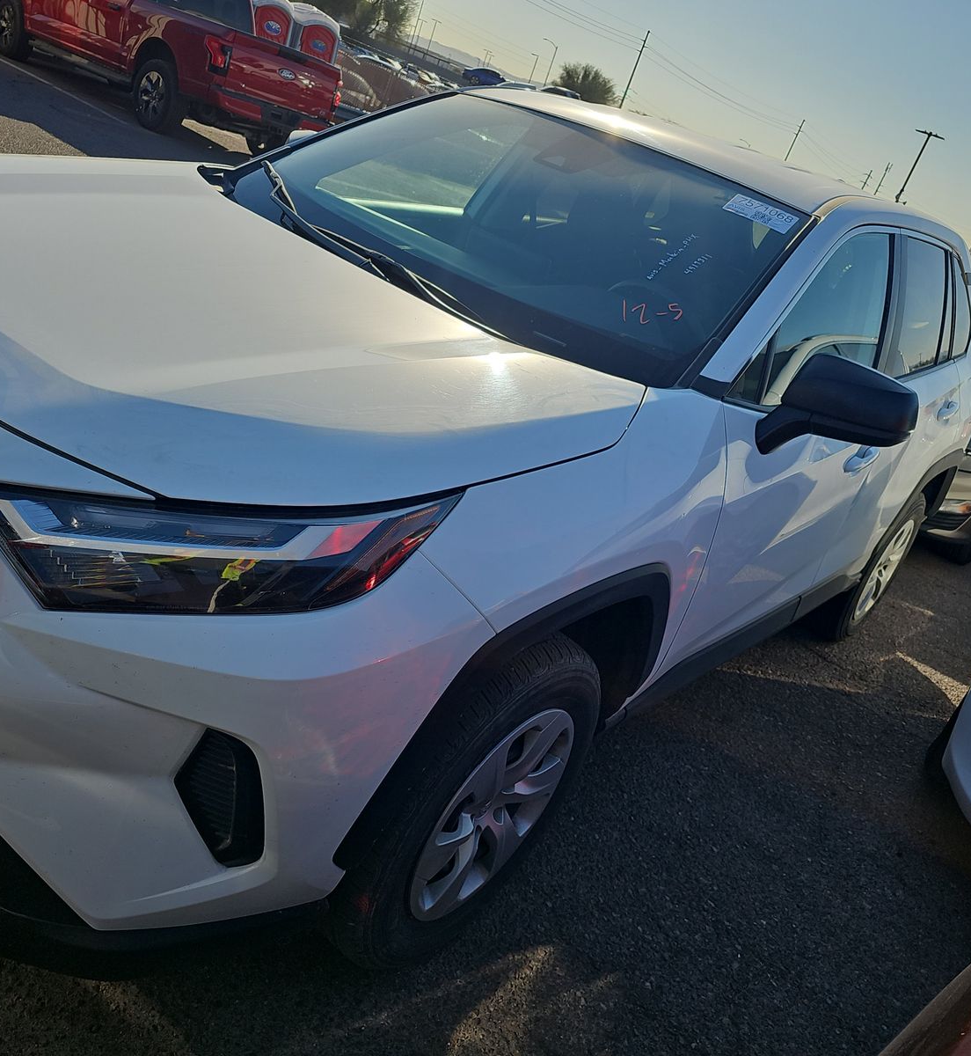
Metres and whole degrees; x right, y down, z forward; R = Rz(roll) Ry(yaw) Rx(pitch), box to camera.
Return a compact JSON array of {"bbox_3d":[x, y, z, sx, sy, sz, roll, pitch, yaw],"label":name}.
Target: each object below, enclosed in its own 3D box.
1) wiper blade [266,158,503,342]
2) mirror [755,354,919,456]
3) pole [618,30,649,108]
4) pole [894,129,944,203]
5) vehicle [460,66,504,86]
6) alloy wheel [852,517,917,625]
[{"bbox_3d":[-0.284,-0.661,2.135,0.150,0.100,1.060,-5,37,-45],"label":"wiper blade"},{"bbox_3d":[0.719,-0.231,1.895,0.235,0.215,0.230,33,26,29],"label":"mirror"},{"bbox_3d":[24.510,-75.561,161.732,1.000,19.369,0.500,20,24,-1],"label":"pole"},{"bbox_3d":[33.921,-27.228,76.581,2.200,10.073,0.350,26,24,14],"label":"pole"},{"bbox_3d":[0.455,-34.491,72.189,4.500,1.460,1.800,19,24,-3],"label":"vehicle"},{"bbox_3d":[1.580,0.128,3.898,0.190,0.464,0.464,33,26,29],"label":"alloy wheel"}]

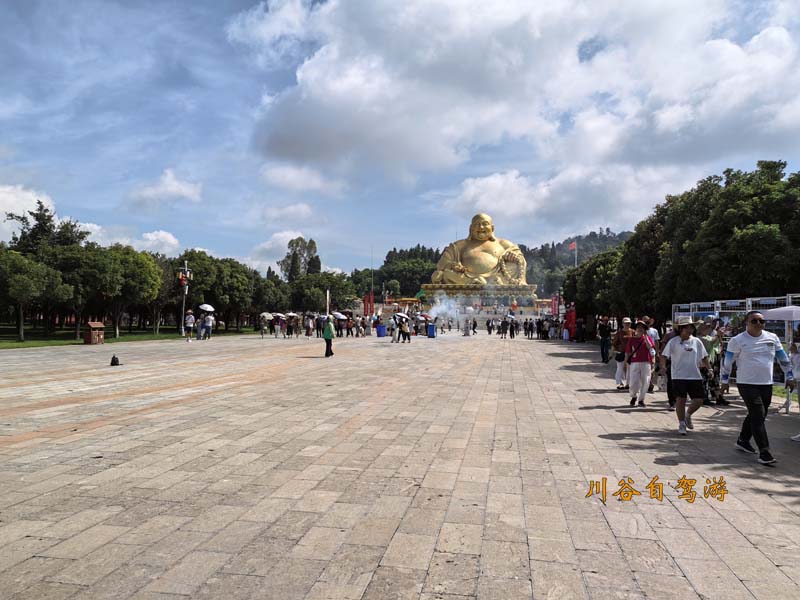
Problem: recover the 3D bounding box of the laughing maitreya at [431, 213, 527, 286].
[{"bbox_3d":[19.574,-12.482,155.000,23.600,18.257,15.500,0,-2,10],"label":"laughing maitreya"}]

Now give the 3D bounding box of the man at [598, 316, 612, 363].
[{"bbox_3d":[7.673,1.475,23.300,0.540,1.720,0.450,1,-2,6],"label":"man"}]

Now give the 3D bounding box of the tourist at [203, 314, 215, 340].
[{"bbox_3d":[-11.723,1.633,38.300,0.520,1.731,0.360,0,-2,12],"label":"tourist"}]

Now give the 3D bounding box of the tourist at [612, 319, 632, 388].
[{"bbox_3d":[5.182,1.241,14.500,0.520,1.654,0.360,0,-2,12],"label":"tourist"}]

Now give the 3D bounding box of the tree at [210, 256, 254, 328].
[{"bbox_3d":[-15.932,-0.520,59.000,4.400,6.800,4.400,1,-2,10],"label":"tree"}]

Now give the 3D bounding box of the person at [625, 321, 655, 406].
[{"bbox_3d":[4.557,1.191,11.800,0.560,1.607,0.380,0,-2,12],"label":"person"}]

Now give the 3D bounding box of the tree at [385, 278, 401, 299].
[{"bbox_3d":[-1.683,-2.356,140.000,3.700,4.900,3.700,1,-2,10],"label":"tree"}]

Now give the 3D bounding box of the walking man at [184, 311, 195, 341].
[{"bbox_3d":[-11.285,1.407,33.500,0.540,1.750,0.420,1,-2,-3],"label":"walking man"}]

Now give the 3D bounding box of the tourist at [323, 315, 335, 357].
[{"bbox_3d":[-2.865,1.442,25.000,0.500,1.680,0.500,0,-2,21],"label":"tourist"}]

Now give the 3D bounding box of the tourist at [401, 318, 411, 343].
[{"bbox_3d":[0.381,2.027,41.000,0.520,1.597,0.360,0,-2,21],"label":"tourist"}]

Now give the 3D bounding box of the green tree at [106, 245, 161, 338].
[{"bbox_3d":[-17.938,-0.555,42.000,4.000,6.361,4.000,0,-2,10],"label":"green tree"}]

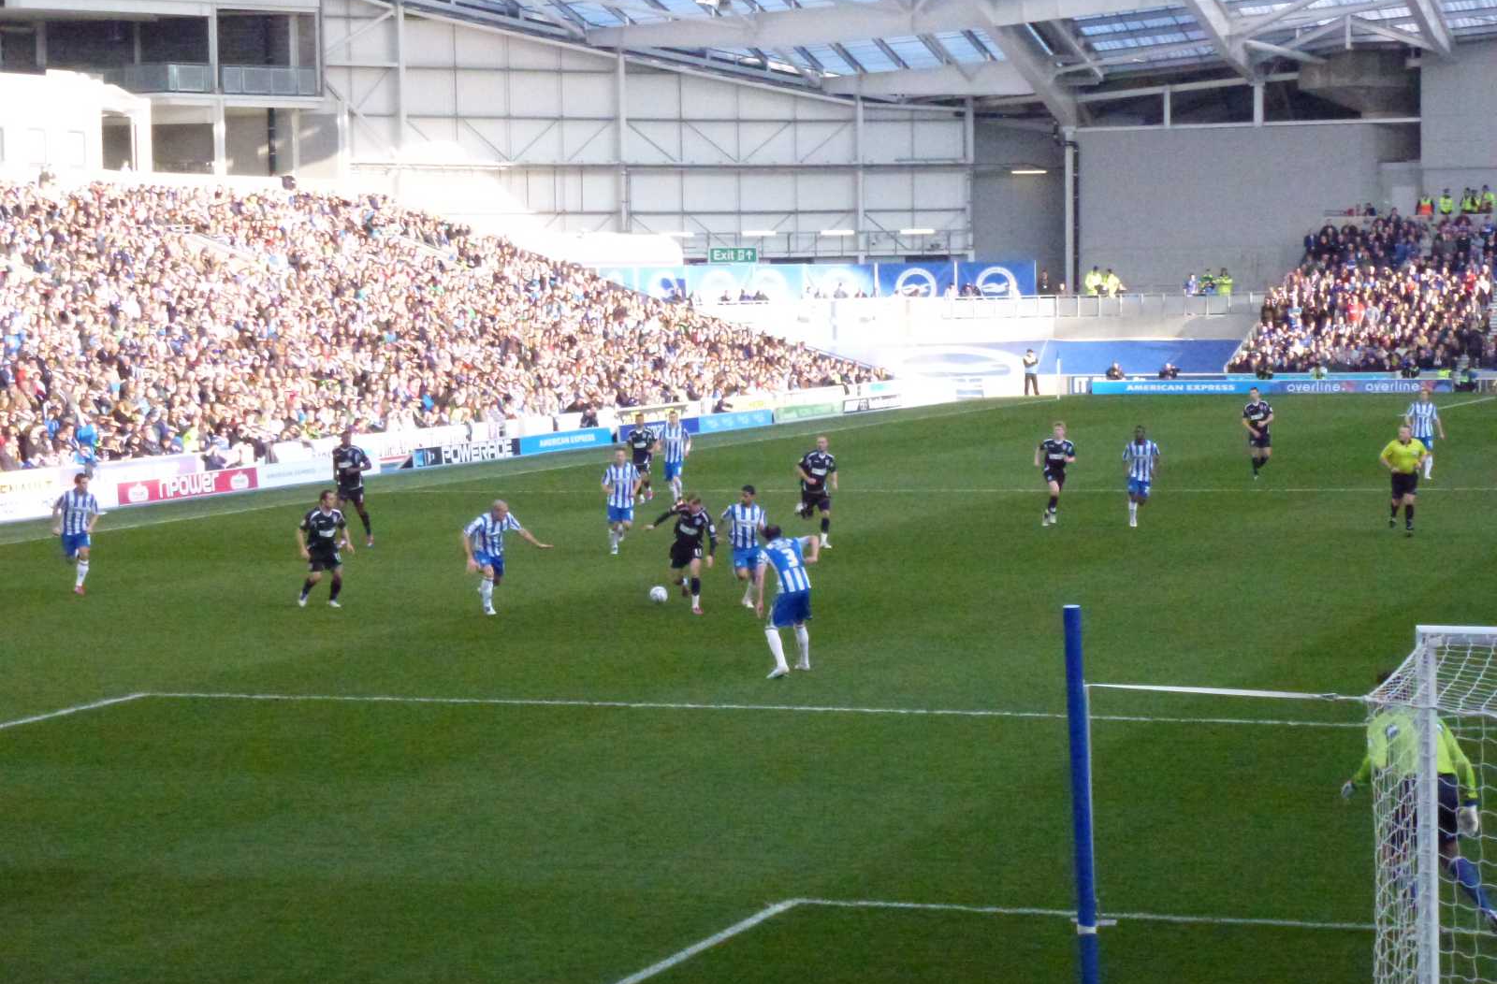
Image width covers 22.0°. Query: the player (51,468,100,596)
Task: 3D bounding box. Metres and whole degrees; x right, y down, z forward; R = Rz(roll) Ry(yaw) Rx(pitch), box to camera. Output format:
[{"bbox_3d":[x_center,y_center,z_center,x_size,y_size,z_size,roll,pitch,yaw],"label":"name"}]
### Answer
[{"bbox_3d":[-9.600,0.593,54.945,0.650,1.736,0.750,-1,4,-14],"label":"player"}]

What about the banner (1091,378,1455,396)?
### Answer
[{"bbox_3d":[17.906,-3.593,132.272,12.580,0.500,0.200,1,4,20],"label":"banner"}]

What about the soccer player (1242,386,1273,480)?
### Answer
[{"bbox_3d":[10.512,-1.216,79.476,0.630,1.898,0.600,0,4,18],"label":"soccer player"}]

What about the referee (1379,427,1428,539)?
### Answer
[{"bbox_3d":[10.616,-0.185,62.333,0.750,1.790,0.620,0,3,-2],"label":"referee"}]

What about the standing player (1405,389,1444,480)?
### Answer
[{"bbox_3d":[13.724,-1.169,78.139,0.800,1.861,0.500,0,3,13],"label":"standing player"}]

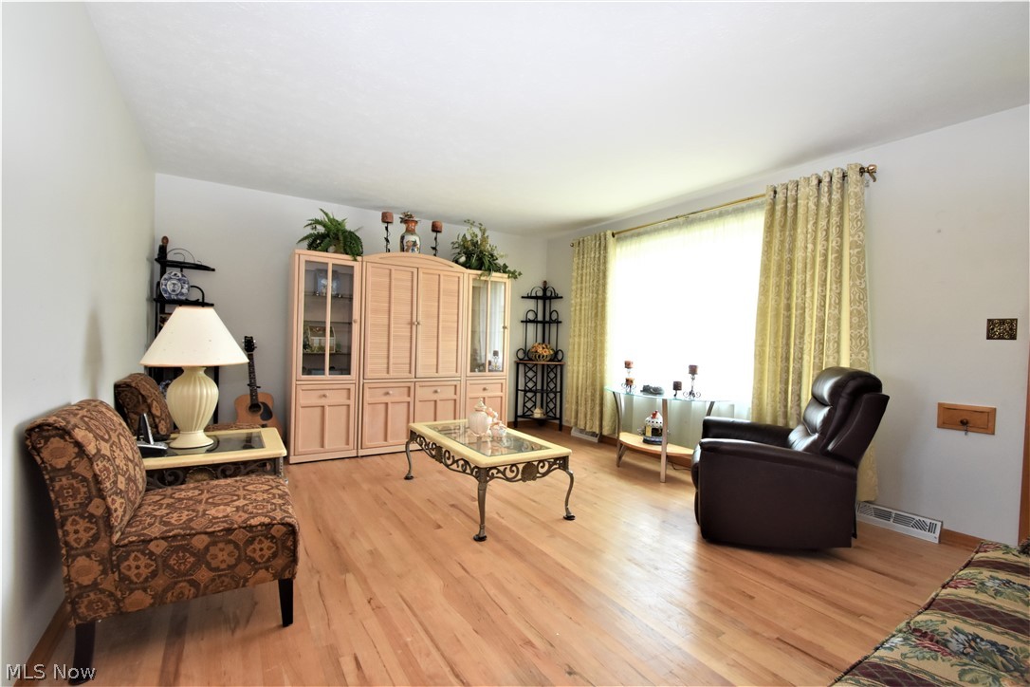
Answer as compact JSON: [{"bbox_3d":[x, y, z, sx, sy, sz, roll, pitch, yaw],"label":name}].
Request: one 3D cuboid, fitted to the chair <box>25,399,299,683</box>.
[{"bbox_3d":[-1.291,0.643,1.683,0.728,0.834,0.549,1,1,-30],"label":"chair"}]

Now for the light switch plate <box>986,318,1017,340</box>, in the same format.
[{"bbox_3d":[2.645,-0.075,2.332,0.010,0.117,0.110,1,1,-35],"label":"light switch plate"}]

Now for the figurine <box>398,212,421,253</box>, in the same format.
[{"bbox_3d":[-1.084,-1.080,4.421,0.220,0.530,0.220,1,1,-34],"label":"figurine"}]

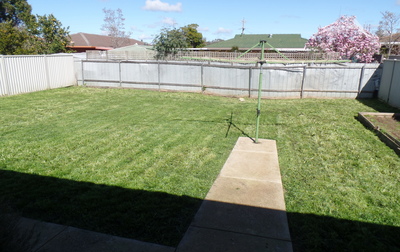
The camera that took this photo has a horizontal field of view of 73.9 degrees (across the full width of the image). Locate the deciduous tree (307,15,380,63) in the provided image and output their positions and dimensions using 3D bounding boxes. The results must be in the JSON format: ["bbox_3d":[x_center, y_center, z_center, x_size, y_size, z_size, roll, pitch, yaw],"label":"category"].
[{"bbox_3d":[11.301,-5.902,21.175,5.190,5.280,4.930,7,15,26],"label":"deciduous tree"}]

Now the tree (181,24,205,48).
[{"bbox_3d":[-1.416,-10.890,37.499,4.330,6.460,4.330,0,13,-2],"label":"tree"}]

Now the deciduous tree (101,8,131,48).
[{"bbox_3d":[-9.943,-9.967,31.575,3.370,7.430,3.200,-3,14,-16],"label":"deciduous tree"}]

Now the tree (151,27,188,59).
[{"bbox_3d":[-2.422,-6.128,22.704,3.200,4.480,3.200,-1,14,-6],"label":"tree"}]

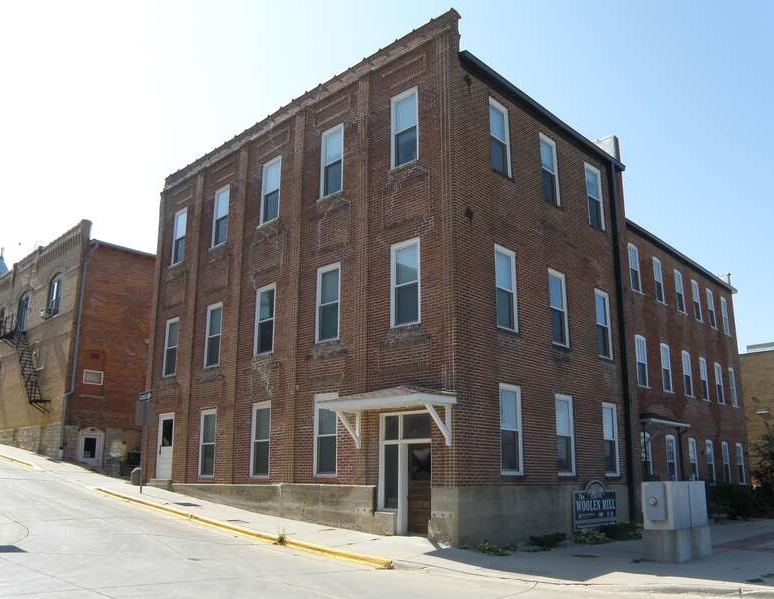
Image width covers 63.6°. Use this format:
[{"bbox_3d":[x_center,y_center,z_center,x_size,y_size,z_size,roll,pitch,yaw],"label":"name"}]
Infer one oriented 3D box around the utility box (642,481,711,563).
[{"bbox_3d":[4.968,3.777,10.715,1.250,1.250,0.580,14,-21,-42],"label":"utility box"}]

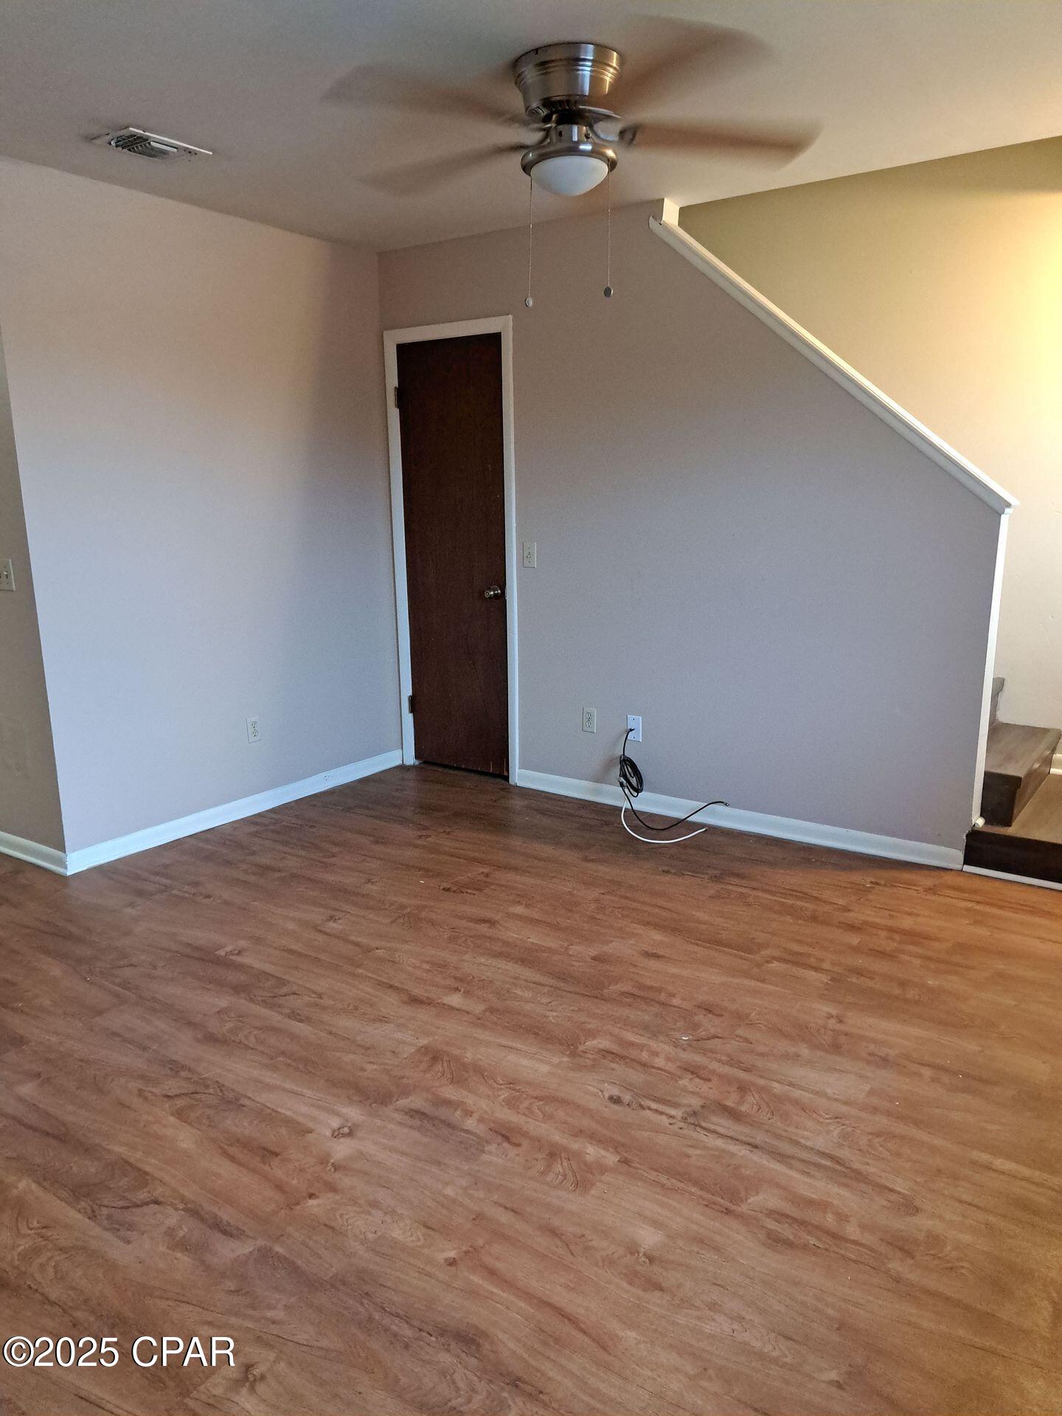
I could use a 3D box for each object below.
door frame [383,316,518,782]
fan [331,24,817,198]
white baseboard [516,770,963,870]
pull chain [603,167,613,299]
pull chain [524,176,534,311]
[{"bbox_3d":[-0.342,-0.703,4.657,0.736,2.095,0.090,8,15,34],"label":"door frame"},{"bbox_3d":[0.103,-1.522,2.594,1.290,0.310,1.290,-1,13,0],"label":"fan"},{"bbox_3d":[0.753,0.439,4.105,1.976,0.075,0.018,8,15,34],"label":"white baseboard"},{"bbox_3d":[0.206,-1.252,2.592,0.022,0.321,0.018,-1,13,0],"label":"pull chain"},{"bbox_3d":[-0.001,-1.284,2.707,0.022,0.340,0.018,-1,13,0],"label":"pull chain"}]

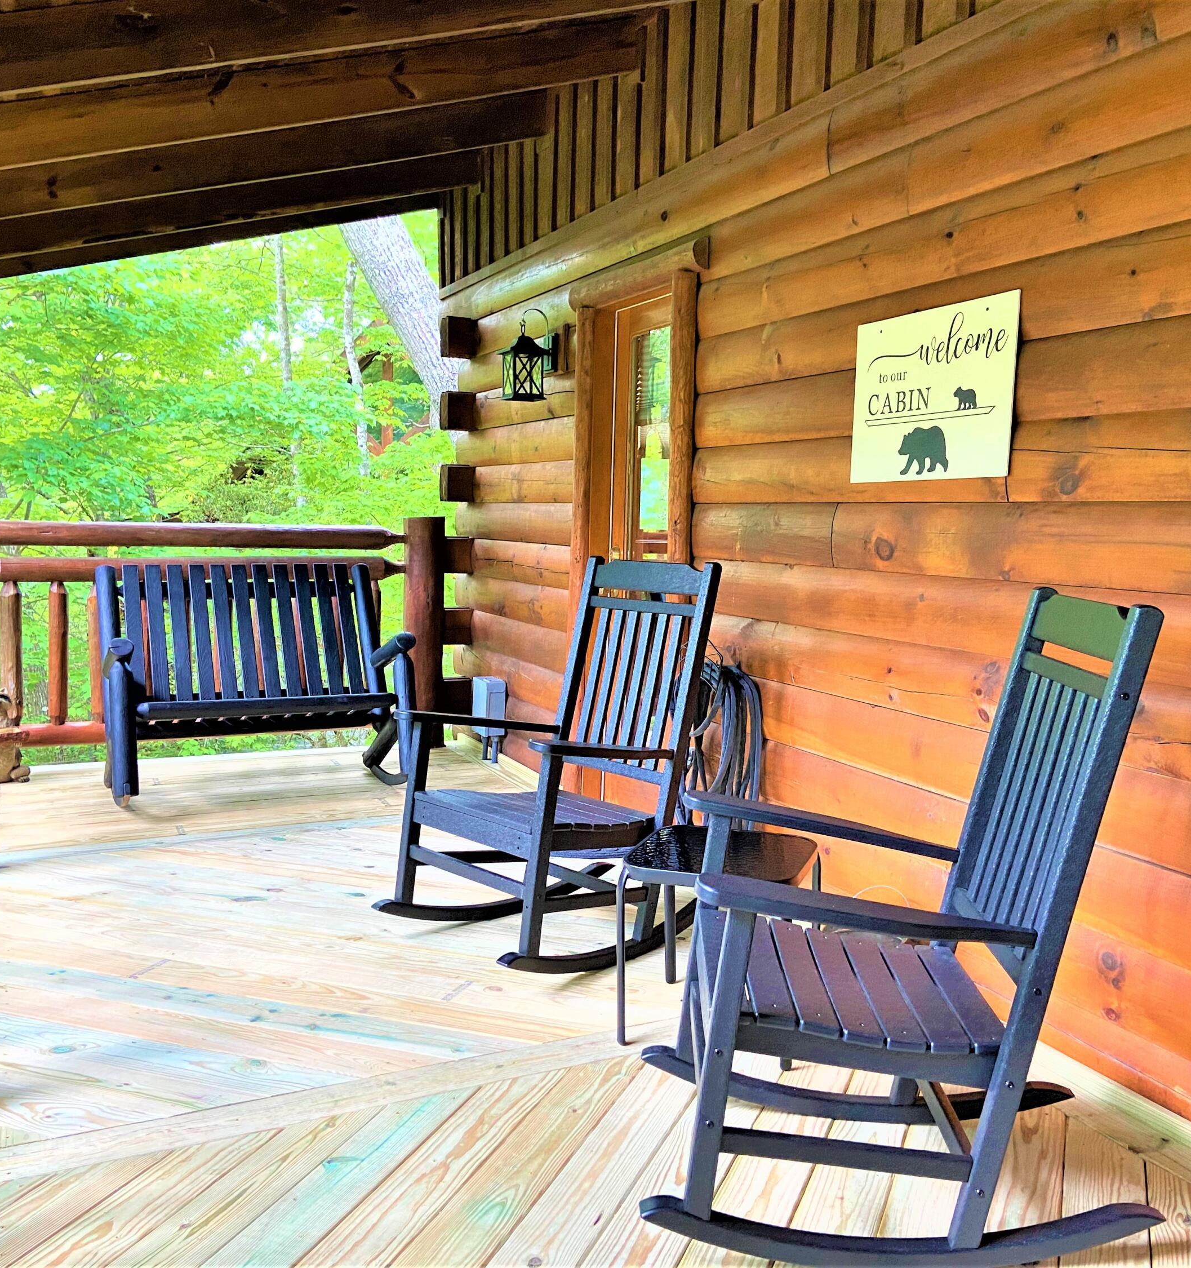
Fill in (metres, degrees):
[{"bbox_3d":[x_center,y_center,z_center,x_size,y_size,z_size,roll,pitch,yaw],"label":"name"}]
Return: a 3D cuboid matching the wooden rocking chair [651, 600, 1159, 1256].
[{"bbox_3d":[0.525,0.468,2.289,0.881,1.092,0.693,1,5,2],"label":"wooden rocking chair"}]

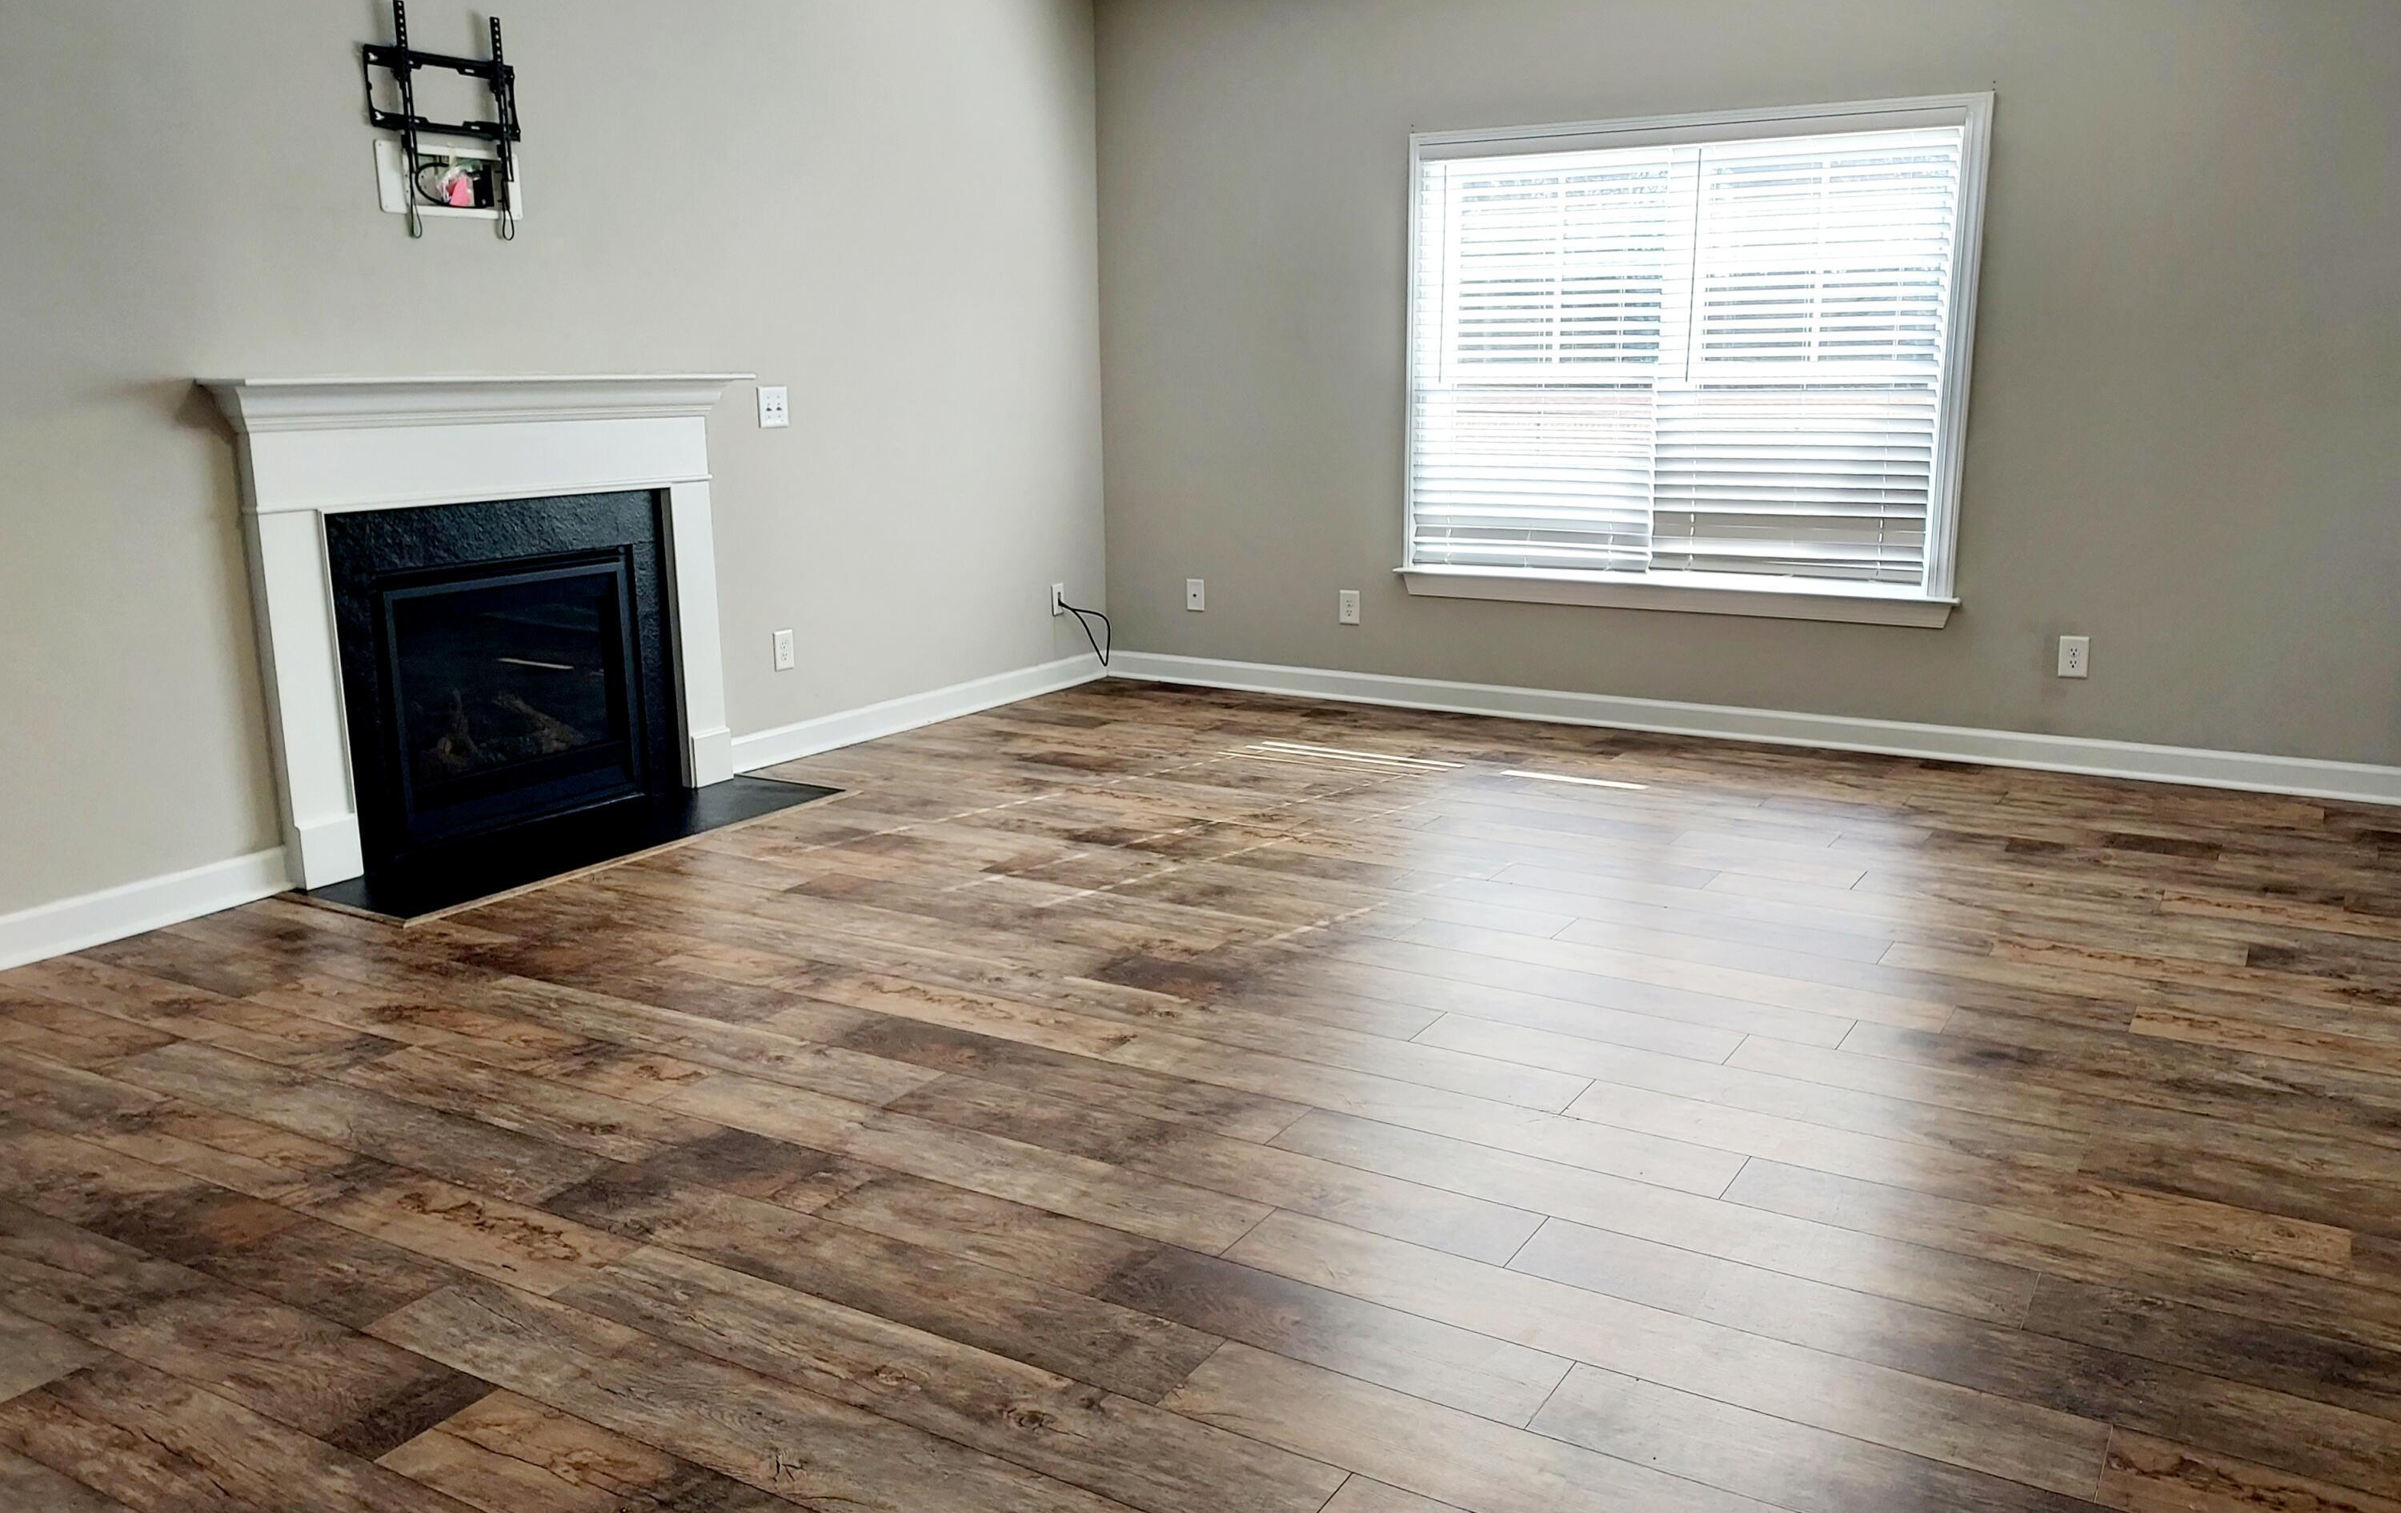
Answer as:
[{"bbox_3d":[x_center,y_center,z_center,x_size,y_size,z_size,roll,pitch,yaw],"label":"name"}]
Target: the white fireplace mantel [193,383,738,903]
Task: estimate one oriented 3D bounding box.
[{"bbox_3d":[-1.809,-0.398,4.560,0.195,1.240,1.579,7,15,29],"label":"white fireplace mantel"}]

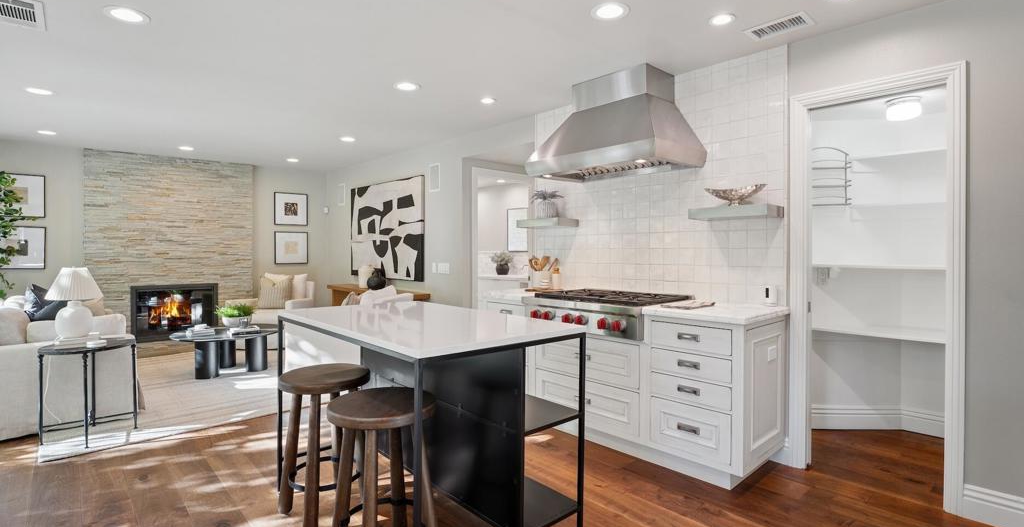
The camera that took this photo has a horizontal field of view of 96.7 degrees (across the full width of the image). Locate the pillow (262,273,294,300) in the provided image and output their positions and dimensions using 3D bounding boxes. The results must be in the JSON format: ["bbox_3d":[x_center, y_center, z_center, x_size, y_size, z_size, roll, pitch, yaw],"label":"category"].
[{"bbox_3d":[-3.079,0.359,5.950,0.450,0.450,0.160,1,-11,20],"label":"pillow"}]

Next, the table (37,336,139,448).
[{"bbox_3d":[-2.760,0.824,2.979,0.500,0.620,0.500,-1,2,-43],"label":"table"}]

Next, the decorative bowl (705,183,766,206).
[{"bbox_3d":[1.345,-0.399,2.749,0.170,0.130,0.360,-1,2,-43],"label":"decorative bowl"}]

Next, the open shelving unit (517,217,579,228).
[{"bbox_3d":[0.297,-0.330,3.864,0.250,0.070,0.475,-1,2,-43],"label":"open shelving unit"}]

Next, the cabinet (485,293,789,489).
[{"bbox_3d":[0.668,0.703,3.187,0.660,0.915,2.040,-1,2,-43],"label":"cabinet"}]

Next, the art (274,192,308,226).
[{"bbox_3d":[-3.316,-0.813,6.848,0.466,0.491,0.035,-2,3,-38],"label":"art"}]

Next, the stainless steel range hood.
[{"bbox_3d":[0.700,-0.964,3.165,0.614,0.649,1.028,-2,3,-43],"label":"stainless steel range hood"}]

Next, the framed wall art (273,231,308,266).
[{"bbox_3d":[-3.319,-0.230,6.865,0.462,0.484,0.035,-2,3,-38],"label":"framed wall art"}]

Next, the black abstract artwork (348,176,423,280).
[{"bbox_3d":[-1.706,-0.435,6.084,0.045,1.260,1.830,-1,2,-45],"label":"black abstract artwork"}]

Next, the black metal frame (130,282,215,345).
[{"bbox_3d":[-4.486,0.647,6.084,0.921,0.718,0.300,-2,3,-38],"label":"black metal frame"}]

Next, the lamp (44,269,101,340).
[{"bbox_3d":[-3.411,0.306,3.544,0.345,0.561,0.345,0,2,0],"label":"lamp"}]

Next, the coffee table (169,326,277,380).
[{"bbox_3d":[-2.911,0.891,4.687,0.970,0.410,0.970,-1,2,-43],"label":"coffee table"}]

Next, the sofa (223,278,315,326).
[{"bbox_3d":[-3.263,0.682,6.214,0.880,0.820,0.820,0,2,-1],"label":"sofa"}]

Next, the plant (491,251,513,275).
[{"bbox_3d":[-0.123,-0.001,5.885,0.290,0.300,0.290,0,2,0],"label":"plant"}]

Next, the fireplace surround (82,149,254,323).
[{"bbox_3d":[-4.429,-0.140,6.051,1.768,2.479,0.180,-2,3,-38],"label":"fireplace surround"}]

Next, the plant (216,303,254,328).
[{"bbox_3d":[-3.180,0.592,5.234,0.400,0.270,0.400,0,2,0],"label":"plant"}]

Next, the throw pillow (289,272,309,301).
[{"bbox_3d":[-2.898,0.350,6.120,0.450,0.450,0.160,1,-11,20],"label":"throw pillow"}]

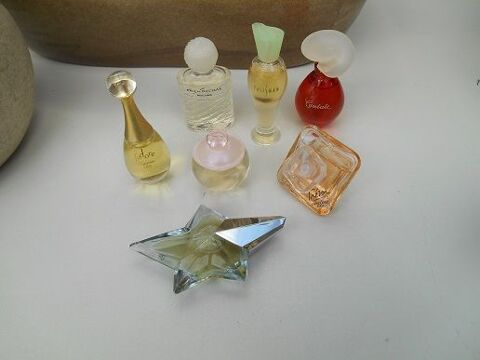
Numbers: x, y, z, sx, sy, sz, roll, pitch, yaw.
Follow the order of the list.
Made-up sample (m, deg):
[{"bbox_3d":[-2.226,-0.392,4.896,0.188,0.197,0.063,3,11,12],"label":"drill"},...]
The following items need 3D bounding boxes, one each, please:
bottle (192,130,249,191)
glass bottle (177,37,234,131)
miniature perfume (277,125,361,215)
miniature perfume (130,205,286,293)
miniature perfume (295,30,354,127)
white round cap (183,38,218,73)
[{"bbox_3d":[-0.012,-0.012,0.208,0.033,0.038,0.033,-6,48,-2],"label":"bottle"},{"bbox_3d":[-0.022,-0.064,0.239,0.035,0.062,0.021,-6,48,-2],"label":"glass bottle"},{"bbox_3d":[0.045,-0.007,0.204,0.048,0.022,0.055,-5,66,-1],"label":"miniature perfume"},{"bbox_3d":[-0.015,0.029,0.183,0.081,0.021,0.047,-9,48,-5],"label":"miniature perfume"},{"bbox_3d":[0.056,-0.063,0.232,0.037,0.064,0.026,3,48,6],"label":"miniature perfume"},{"bbox_3d":[-0.023,-0.077,0.225,0.022,0.022,0.022,-2,48,2],"label":"white round cap"}]

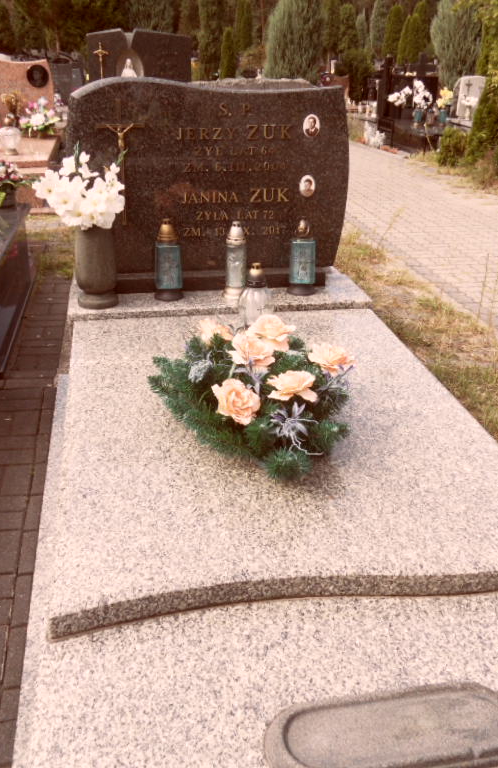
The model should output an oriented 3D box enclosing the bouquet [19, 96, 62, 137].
[{"bbox_3d":[-2.179,-2.793,7.420,0.403,0.393,0.339,-4,26,-10],"label":"bouquet"}]

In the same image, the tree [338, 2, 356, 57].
[{"bbox_3d":[4.209,-14.889,30.996,0.769,3.110,0.769,-4,26,-10],"label":"tree"}]

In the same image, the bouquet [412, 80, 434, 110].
[{"bbox_3d":[2.497,-4.139,10.190,0.298,0.400,0.268,-4,27,-10],"label":"bouquet"}]

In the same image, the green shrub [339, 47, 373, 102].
[{"bbox_3d":[1.988,-5.737,13.267,0.593,0.962,0.593,-4,27,-10],"label":"green shrub"}]

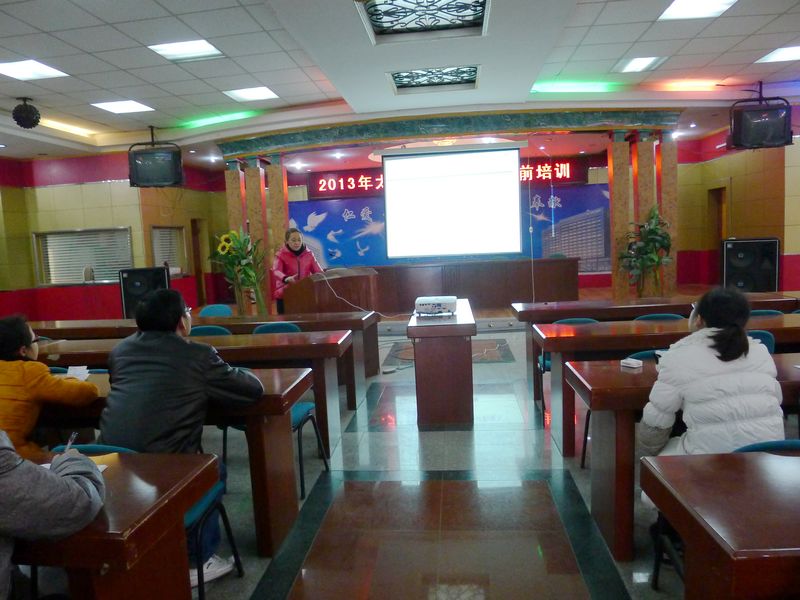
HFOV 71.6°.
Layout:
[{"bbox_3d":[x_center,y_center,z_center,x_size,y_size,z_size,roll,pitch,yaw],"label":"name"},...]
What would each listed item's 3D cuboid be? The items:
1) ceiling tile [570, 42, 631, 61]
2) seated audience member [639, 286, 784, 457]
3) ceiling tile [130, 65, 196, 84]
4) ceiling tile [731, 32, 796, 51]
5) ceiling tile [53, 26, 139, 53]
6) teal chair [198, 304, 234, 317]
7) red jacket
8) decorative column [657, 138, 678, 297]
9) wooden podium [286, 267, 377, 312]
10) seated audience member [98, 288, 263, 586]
[{"bbox_3d":[2.261,-2.782,6.272,0.600,0.020,0.600,-2,7,6],"label":"ceiling tile"},{"bbox_3d":[1.114,0.541,2.059,0.500,1.200,0.700,-3,7,3],"label":"seated audience member"},{"bbox_3d":[-2.627,-2.526,6.248,0.600,0.020,0.600,-2,7,6],"label":"ceiling tile"},{"bbox_3d":[4.080,-2.903,6.239,0.600,0.020,0.600,-2,6,6],"label":"ceiling tile"},{"bbox_3d":[-2.795,-2.421,5.146,0.600,0.020,0.600,-2,7,6],"label":"ceiling tile"},{"bbox_3d":[-1.915,0.459,5.862,0.450,0.800,0.520,-4,6,-8],"label":"teal chair"},{"bbox_3d":[-1.190,-0.319,6.358,0.560,0.640,0.380,-6,7,-22],"label":"red jacket"},{"bbox_3d":[4.240,-1.316,8.759,0.250,2.629,0.250,-2,7,6],"label":"decorative column"},{"bbox_3d":[-0.799,0.198,6.755,1.000,1.040,0.600,-9,9,-44],"label":"wooden podium"},{"bbox_3d":[-0.880,0.577,2.309,0.640,1.260,0.660,-2,6,12],"label":"seated audience member"}]

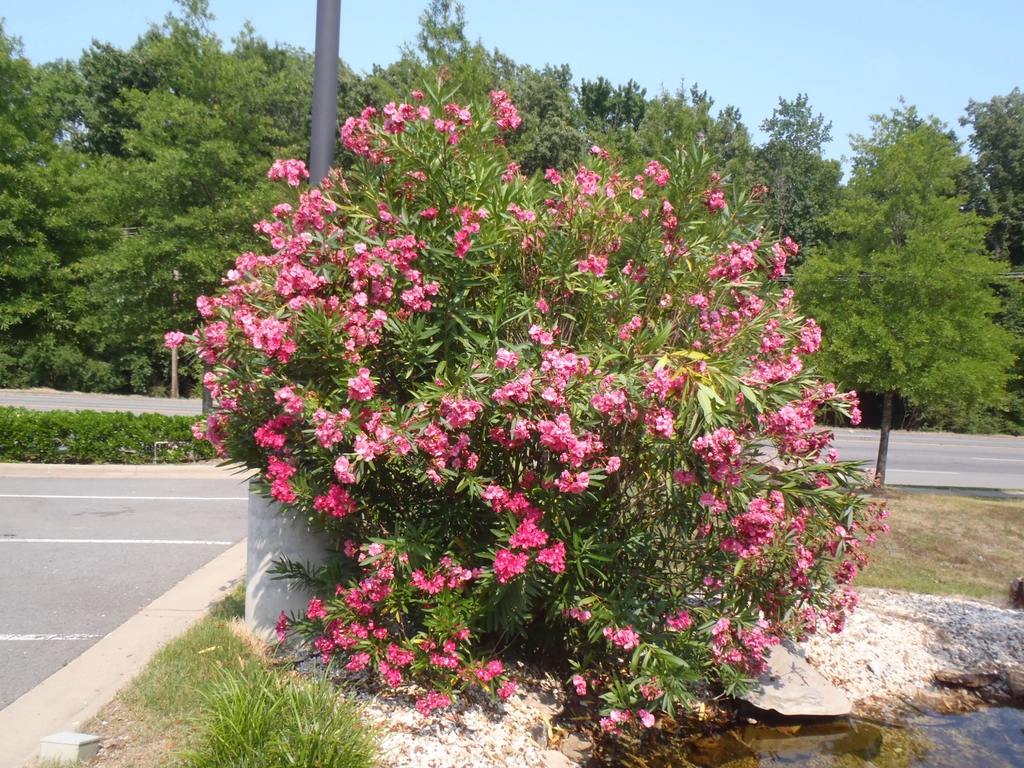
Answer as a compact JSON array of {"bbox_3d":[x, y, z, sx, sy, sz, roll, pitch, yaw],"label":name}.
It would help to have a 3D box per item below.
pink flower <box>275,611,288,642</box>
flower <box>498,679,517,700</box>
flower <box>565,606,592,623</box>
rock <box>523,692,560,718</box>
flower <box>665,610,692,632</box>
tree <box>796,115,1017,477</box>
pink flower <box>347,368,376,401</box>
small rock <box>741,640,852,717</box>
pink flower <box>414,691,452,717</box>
[{"bbox_3d":[-1.127,1.186,4.050,0.066,0.145,0.090,2,0,-9],"label":"pink flower"},{"bbox_3d":[-0.021,1.401,3.800,0.080,0.095,0.080,2,3,0],"label":"flower"},{"bbox_3d":[0.301,1.044,3.750,0.123,0.067,0.077,2,0,3],"label":"flower"},{"bbox_3d":[0.127,1.386,3.570,0.160,0.065,0.130,2,0,0],"label":"rock"},{"bbox_3d":[0.754,1.071,3.750,0.123,0.084,0.086,2,0,7],"label":"flower"},{"bbox_3d":[7.326,-1.712,15.500,4.000,7.150,3.900,2,3,0],"label":"tree"},{"bbox_3d":[-0.663,0.002,3.650,0.128,0.131,0.109,2,0,-6],"label":"pink flower"},{"bbox_3d":[1.340,1.440,4.080,0.550,0.160,0.700,2,0,0],"label":"small rock"},{"bbox_3d":[-0.327,1.331,3.450,0.153,0.101,0.105,2,0,-3],"label":"pink flower"}]

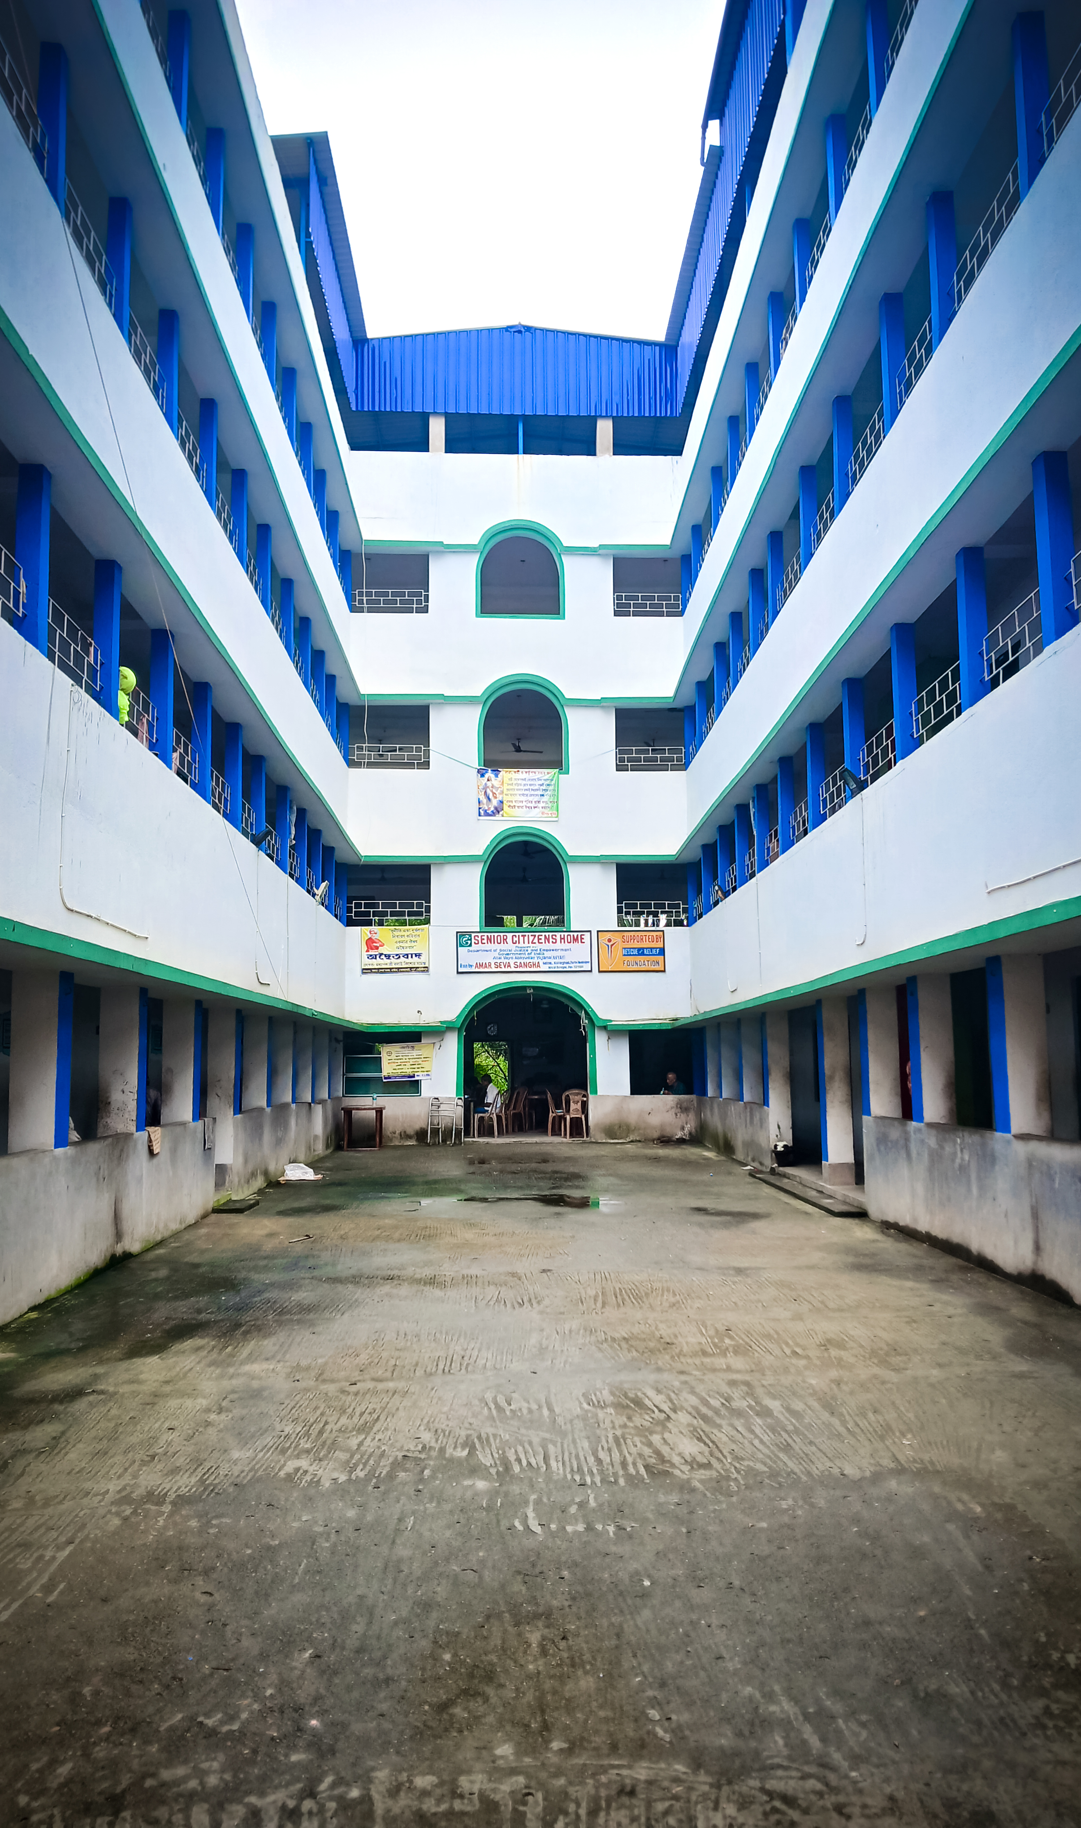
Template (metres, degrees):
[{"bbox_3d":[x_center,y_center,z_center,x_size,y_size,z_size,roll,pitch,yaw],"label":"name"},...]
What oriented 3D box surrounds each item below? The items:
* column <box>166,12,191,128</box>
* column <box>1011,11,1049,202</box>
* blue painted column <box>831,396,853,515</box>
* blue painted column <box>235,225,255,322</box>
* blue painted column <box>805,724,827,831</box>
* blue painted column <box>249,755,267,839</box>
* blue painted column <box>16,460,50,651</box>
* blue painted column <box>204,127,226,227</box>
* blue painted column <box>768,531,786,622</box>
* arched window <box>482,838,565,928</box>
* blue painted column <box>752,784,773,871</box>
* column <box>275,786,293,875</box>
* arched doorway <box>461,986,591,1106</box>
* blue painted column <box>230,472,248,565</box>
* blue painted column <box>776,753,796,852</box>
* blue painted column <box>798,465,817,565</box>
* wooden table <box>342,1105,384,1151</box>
[{"bbox_3d":[-3.288,-7.572,12.406,0.155,1.132,0.155,0,-7,-1],"label":"column"},{"bbox_3d":[3.352,-5.456,9.374,0.170,1.340,0.185,0,-7,-1],"label":"column"},{"bbox_3d":[3.222,-4.856,14.560,0.170,1.340,0.185,0,-7,-1],"label":"blue painted column"},{"bbox_3d":[-3.489,-7.515,16.238,0.157,1.288,0.157,-1,-7,-1],"label":"blue painted column"},{"bbox_3d":[3.211,-1.588,15.862,0.170,1.245,0.185,0,-7,-1],"label":"blue painted column"},{"bbox_3d":[-3.324,-1.282,16.134,0.155,1.117,0.155,0,-7,-1],"label":"blue painted column"},{"bbox_3d":[-3.146,-2.191,8.535,0.155,1.187,0.155,0,-7,-1],"label":"blue painted column"},{"bbox_3d":[-3.519,-7.885,14.809,0.170,1.230,0.185,0,-7,-1],"label":"blue painted column"},{"bbox_3d":[3.132,-4.445,18.119,0.170,1.340,0.185,0,-7,-1],"label":"blue painted column"},{"bbox_3d":[-0.285,-0.553,24.892,1.523,1.659,0.180,0,-7,-5],"label":"arched window"},{"bbox_3d":[3.086,-1.163,19.039,0.157,1.236,0.157,-1,-7,-1],"label":"blue painted column"},{"bbox_3d":[-3.518,-1.119,18.761,0.157,1.246,0.157,-1,-7,-1],"label":"column"},{"bbox_3d":[-0.257,2.568,25.249,2.393,2.524,0.304,-1,-7,-1],"label":"arched doorway"},{"bbox_3d":[-3.327,-4.324,15.163,0.155,1.142,0.155,0,-7,-1],"label":"blue painted column"},{"bbox_3d":[2.993,-1.287,16.733,0.155,1.200,0.155,0,-7,-1],"label":"blue painted column"},{"bbox_3d":[3.000,-4.384,15.338,0.155,1.210,0.155,0,-7,-1],"label":"blue painted column"},{"bbox_3d":[-3.138,3.858,24.691,0.774,0.752,0.558,-1,-7,-1],"label":"wooden table"}]

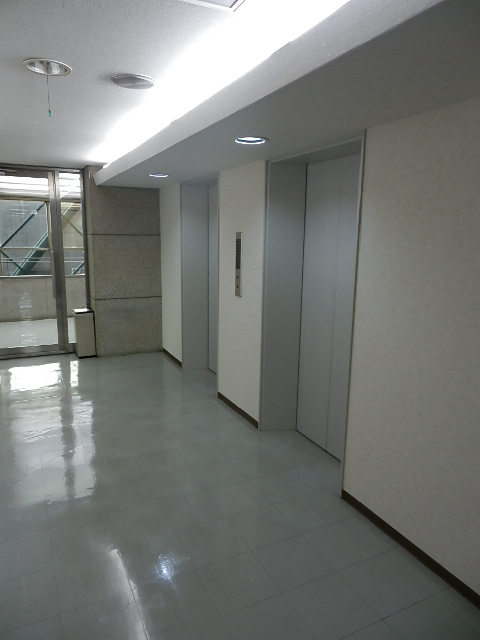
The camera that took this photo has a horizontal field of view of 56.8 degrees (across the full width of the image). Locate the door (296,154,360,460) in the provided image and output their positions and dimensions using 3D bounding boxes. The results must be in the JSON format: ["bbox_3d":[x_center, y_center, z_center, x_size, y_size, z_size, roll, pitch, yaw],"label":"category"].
[{"bbox_3d":[0.675,-0.048,3.108,0.050,2.080,0.790,-4,12,-26],"label":"door"}]

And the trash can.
[{"bbox_3d":[-2.014,0.169,5.755,0.215,0.590,0.330,-4,12,-26],"label":"trash can"}]

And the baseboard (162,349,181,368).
[{"bbox_3d":[-0.861,0.475,5.638,0.012,0.062,0.785,-4,12,-26],"label":"baseboard"}]

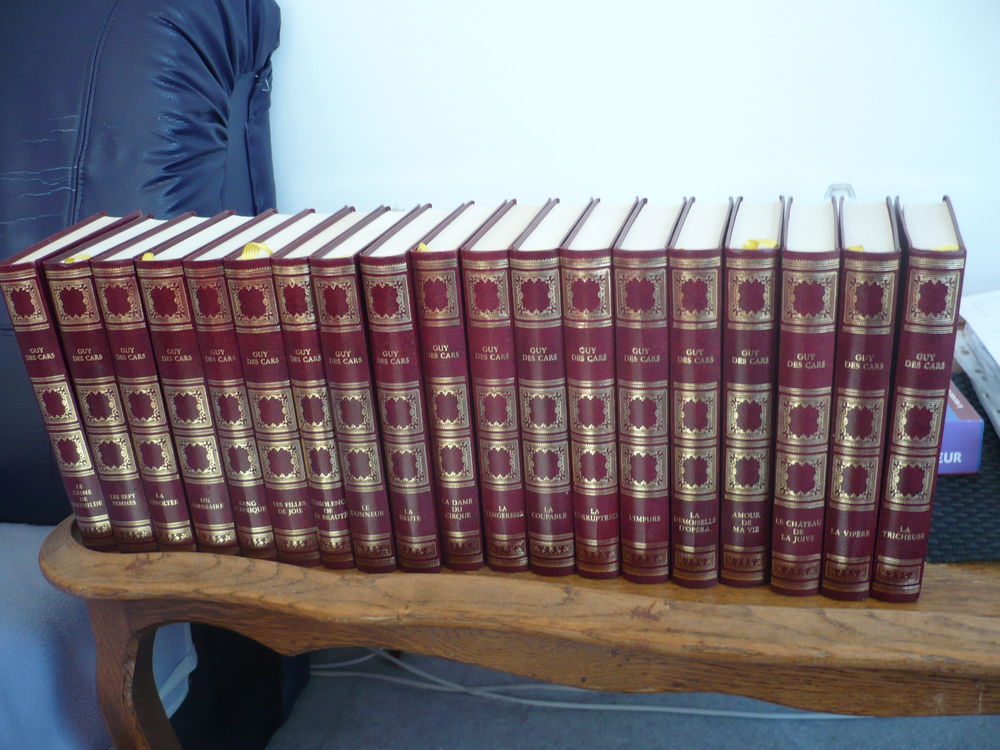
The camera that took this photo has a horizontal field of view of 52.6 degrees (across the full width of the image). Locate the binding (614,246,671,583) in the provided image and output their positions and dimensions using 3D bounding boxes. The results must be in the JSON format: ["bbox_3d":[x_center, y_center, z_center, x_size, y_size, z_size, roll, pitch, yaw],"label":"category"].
[{"bbox_3d":[0.096,0.005,0.626,0.028,0.202,0.136,2,22,15],"label":"binding"}]

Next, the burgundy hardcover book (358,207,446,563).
[{"bbox_3d":[-0.043,0.004,0.652,0.027,0.202,0.136,1,22,14],"label":"burgundy hardcover book"}]

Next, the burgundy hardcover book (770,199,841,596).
[{"bbox_3d":[0.185,0.009,0.616,0.029,0.206,0.139,3,22,17],"label":"burgundy hardcover book"}]

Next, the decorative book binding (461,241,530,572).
[{"bbox_3d":[0.013,0.003,0.647,0.026,0.202,0.136,2,22,14],"label":"decorative book binding"}]

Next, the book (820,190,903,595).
[{"bbox_3d":[0.210,0.009,0.595,0.026,0.202,0.136,3,22,17],"label":"book"}]

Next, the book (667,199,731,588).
[{"bbox_3d":[0.127,0.006,0.630,0.027,0.206,0.139,2,21,15],"label":"book"}]

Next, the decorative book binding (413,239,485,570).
[{"bbox_3d":[-0.015,0.003,0.652,0.027,0.202,0.136,1,22,14],"label":"decorative book binding"}]

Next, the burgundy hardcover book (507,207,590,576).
[{"bbox_3d":[0.040,0.004,0.640,0.027,0.202,0.136,1,22,14],"label":"burgundy hardcover book"}]

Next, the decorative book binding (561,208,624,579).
[{"bbox_3d":[0.069,0.004,0.645,0.028,0.206,0.139,1,21,14],"label":"decorative book binding"}]

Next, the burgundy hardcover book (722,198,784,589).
[{"bbox_3d":[0.158,0.006,0.630,0.028,0.206,0.139,2,22,16],"label":"burgundy hardcover book"}]

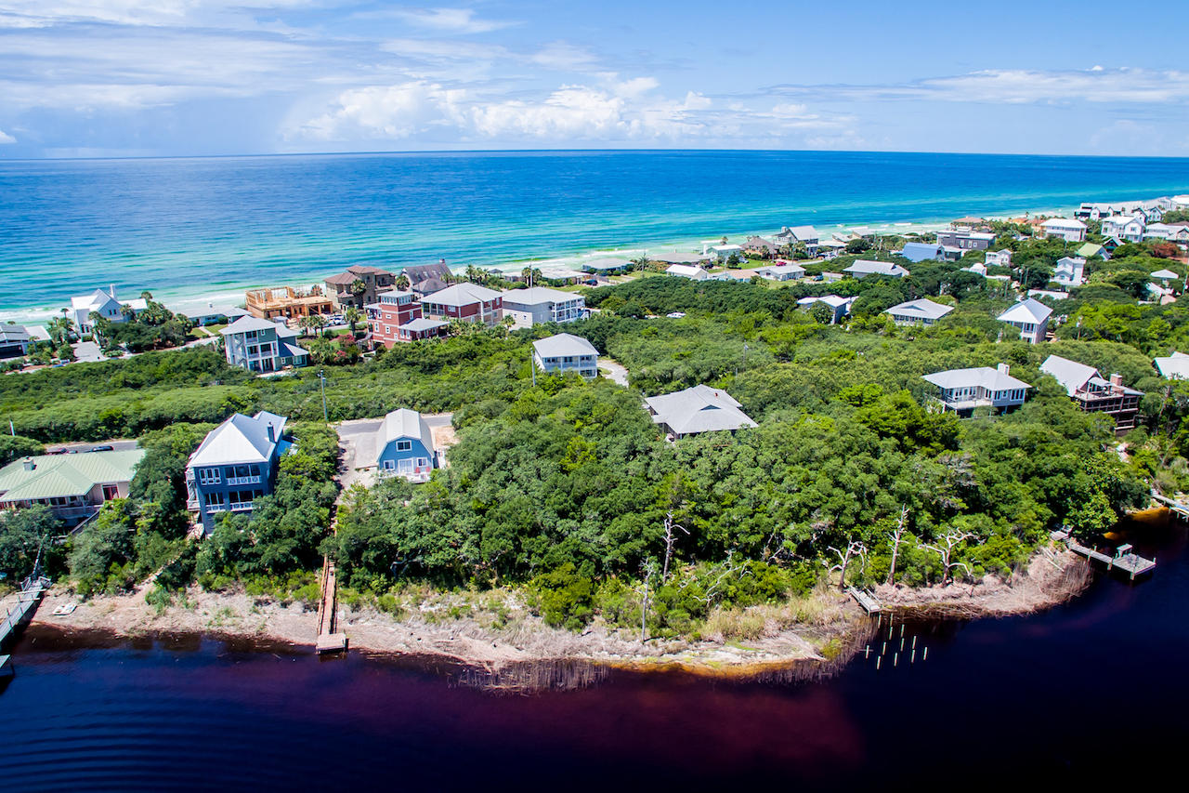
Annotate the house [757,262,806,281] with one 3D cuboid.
[{"bbox_3d":[69.700,-46.060,246.120,14.500,4.000,10.500,-15,25,-34],"label":"house"}]

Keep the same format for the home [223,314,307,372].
[{"bbox_3d":[-70.410,-12.120,141.340,15.500,11.500,9.500,-11,23,-27],"label":"home"}]

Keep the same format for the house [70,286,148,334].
[{"bbox_3d":[-125.430,-23.070,170.270,16.000,10.000,12.000,-15,25,-34],"label":"house"}]

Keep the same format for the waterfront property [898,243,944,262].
[{"bbox_3d":[135.980,-59.540,272.860,8.500,7.400,14.500,-16,26,-36],"label":"waterfront property"}]

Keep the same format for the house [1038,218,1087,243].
[{"bbox_3d":[248.020,-88.710,349.510,13.000,10.500,19.300,-17,26,-37],"label":"house"}]

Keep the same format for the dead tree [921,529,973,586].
[{"bbox_3d":[40.660,18.070,74.950,6.300,7.400,4.500,0,21,0],"label":"dead tree"}]

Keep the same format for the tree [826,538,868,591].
[{"bbox_3d":[28.800,19.140,75.640,4.500,6.900,3.600,0,20,0],"label":"tree"}]

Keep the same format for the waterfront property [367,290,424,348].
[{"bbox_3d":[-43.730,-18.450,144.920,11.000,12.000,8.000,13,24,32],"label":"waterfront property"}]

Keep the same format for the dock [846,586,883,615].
[{"bbox_3d":[30.760,22.850,74.700,1.600,1.800,4.100,-4,21,-11],"label":"dock"}]

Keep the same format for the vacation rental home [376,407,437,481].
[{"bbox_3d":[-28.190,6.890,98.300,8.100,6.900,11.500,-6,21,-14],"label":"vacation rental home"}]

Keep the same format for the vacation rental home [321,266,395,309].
[{"bbox_3d":[-65.710,-31.860,186.090,16.000,11.000,12.000,-17,26,-39],"label":"vacation rental home"}]

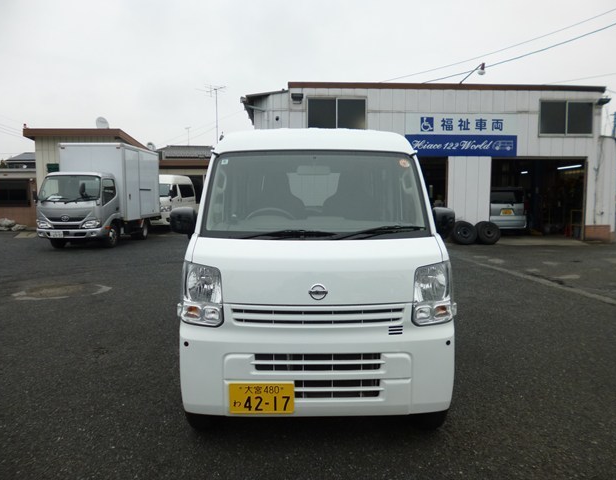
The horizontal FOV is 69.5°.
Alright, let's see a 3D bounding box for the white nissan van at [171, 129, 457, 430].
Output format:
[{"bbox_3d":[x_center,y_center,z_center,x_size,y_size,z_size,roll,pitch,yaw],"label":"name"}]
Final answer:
[{"bbox_3d":[0.045,0.114,3.860,1.580,1.890,3.400,0,6,0],"label":"white nissan van"}]

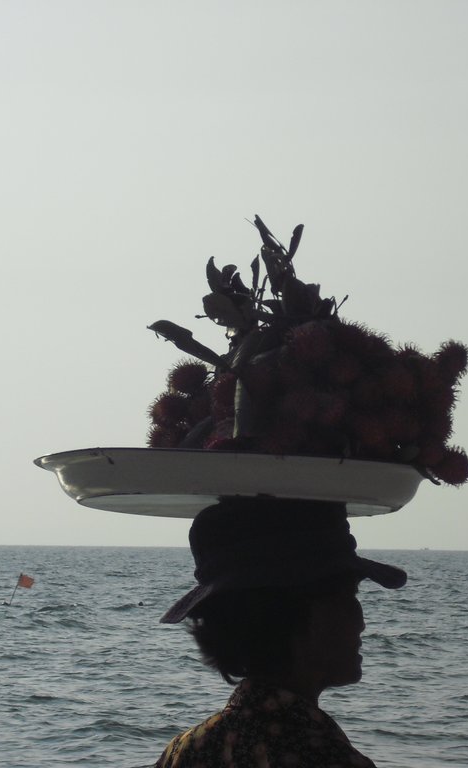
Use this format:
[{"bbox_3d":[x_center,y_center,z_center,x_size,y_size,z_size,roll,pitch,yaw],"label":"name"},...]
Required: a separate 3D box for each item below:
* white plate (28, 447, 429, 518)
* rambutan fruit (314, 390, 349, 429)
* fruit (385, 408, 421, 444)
[{"bbox_3d":[0.002,0.130,4.147,0.500,0.053,0.475,2,-6,0],"label":"white plate"},{"bbox_3d":[0.117,0.030,4.000,0.044,0.047,0.045,1,-3,0],"label":"rambutan fruit"},{"bbox_3d":[0.208,0.052,4.120,0.044,0.044,0.044,1,-3,0],"label":"fruit"}]

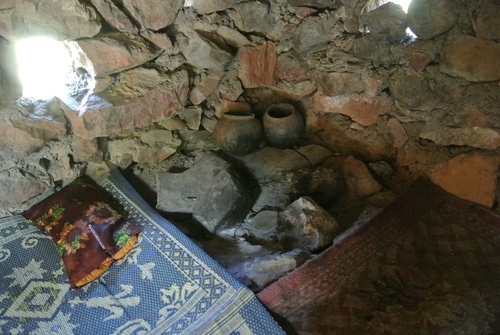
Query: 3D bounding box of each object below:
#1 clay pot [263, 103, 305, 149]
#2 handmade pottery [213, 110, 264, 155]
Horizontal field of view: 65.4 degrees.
[{"bbox_3d":[0.169,-0.191,1.930,0.208,0.193,0.208,0,33,0],"label":"clay pot"},{"bbox_3d":[-0.054,-0.156,1.860,0.229,0.196,0.229,3,23,-1],"label":"handmade pottery"}]

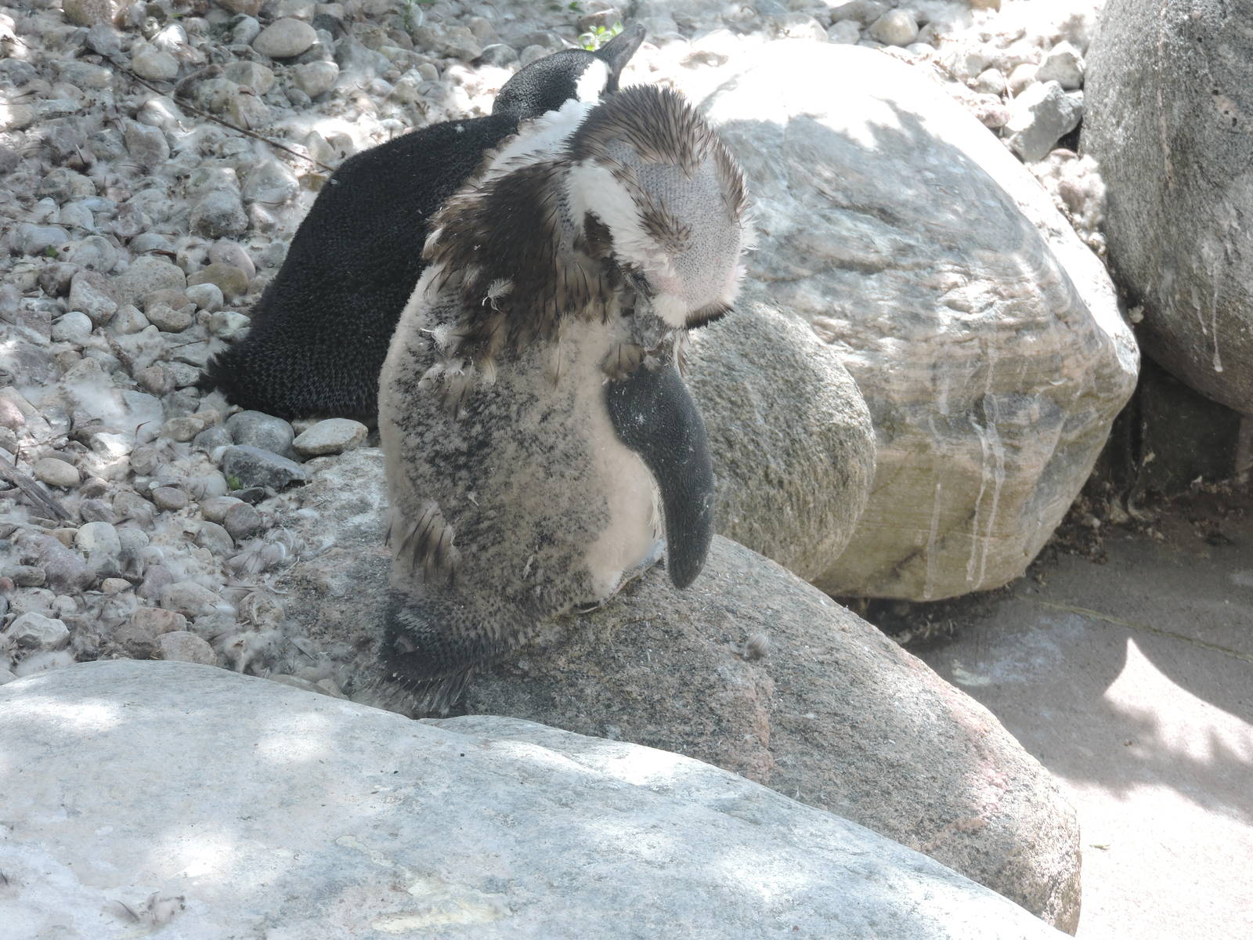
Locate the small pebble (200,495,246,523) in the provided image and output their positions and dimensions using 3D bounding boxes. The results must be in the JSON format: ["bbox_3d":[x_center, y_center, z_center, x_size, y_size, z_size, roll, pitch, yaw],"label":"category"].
[{"bbox_3d":[-0.315,0.031,3.815,0.035,0.021,0.029,0,29,0],"label":"small pebble"}]

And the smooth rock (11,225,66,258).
[{"bbox_3d":[-0.531,-0.207,4.416,0.052,0.026,0.042,0,28,0],"label":"smooth rock"}]

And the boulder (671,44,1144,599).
[{"bbox_3d":[0.245,-0.134,4.335,0.430,0.390,0.460,-6,31,-10],"label":"boulder"}]

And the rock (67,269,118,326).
[{"bbox_3d":[-0.452,-0.146,4.134,0.043,0.041,0.050,0,29,0],"label":"rock"}]

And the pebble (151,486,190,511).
[{"bbox_3d":[-0.358,0.023,3.830,0.030,0.018,0.025,0,29,0],"label":"pebble"}]

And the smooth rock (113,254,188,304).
[{"bbox_3d":[-0.406,-0.162,4.163,0.061,0.040,0.050,0,29,0],"label":"smooth rock"}]

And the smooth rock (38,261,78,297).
[{"bbox_3d":[-0.506,-0.169,4.343,0.035,0.032,0.033,0,28,0],"label":"smooth rock"}]

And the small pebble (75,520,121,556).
[{"bbox_3d":[-0.408,0.053,3.775,0.035,0.028,0.029,0,29,0],"label":"small pebble"}]

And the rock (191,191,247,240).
[{"bbox_3d":[-0.356,-0.222,4.269,0.051,0.044,0.041,0,30,0],"label":"rock"}]

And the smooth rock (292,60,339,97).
[{"bbox_3d":[-0.288,-0.363,4.525,0.043,0.035,0.036,0,29,0],"label":"smooth rock"}]

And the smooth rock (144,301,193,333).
[{"bbox_3d":[-0.385,-0.130,4.109,0.043,0.028,0.034,0,30,0],"label":"smooth rock"}]

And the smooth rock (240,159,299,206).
[{"bbox_3d":[-0.331,-0.266,4.526,0.054,0.041,0.052,0,28,0],"label":"smooth rock"}]

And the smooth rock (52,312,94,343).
[{"bbox_3d":[-0.482,-0.124,4.259,0.037,0.026,0.032,0,28,0],"label":"smooth rock"}]

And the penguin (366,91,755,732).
[{"bbox_3d":[-0.044,-0.051,3.550,0.285,0.420,0.225,-24,37,-37],"label":"penguin"}]

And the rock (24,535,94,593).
[{"bbox_3d":[-0.451,0.075,3.885,0.060,0.036,0.040,15,32,26],"label":"rock"}]

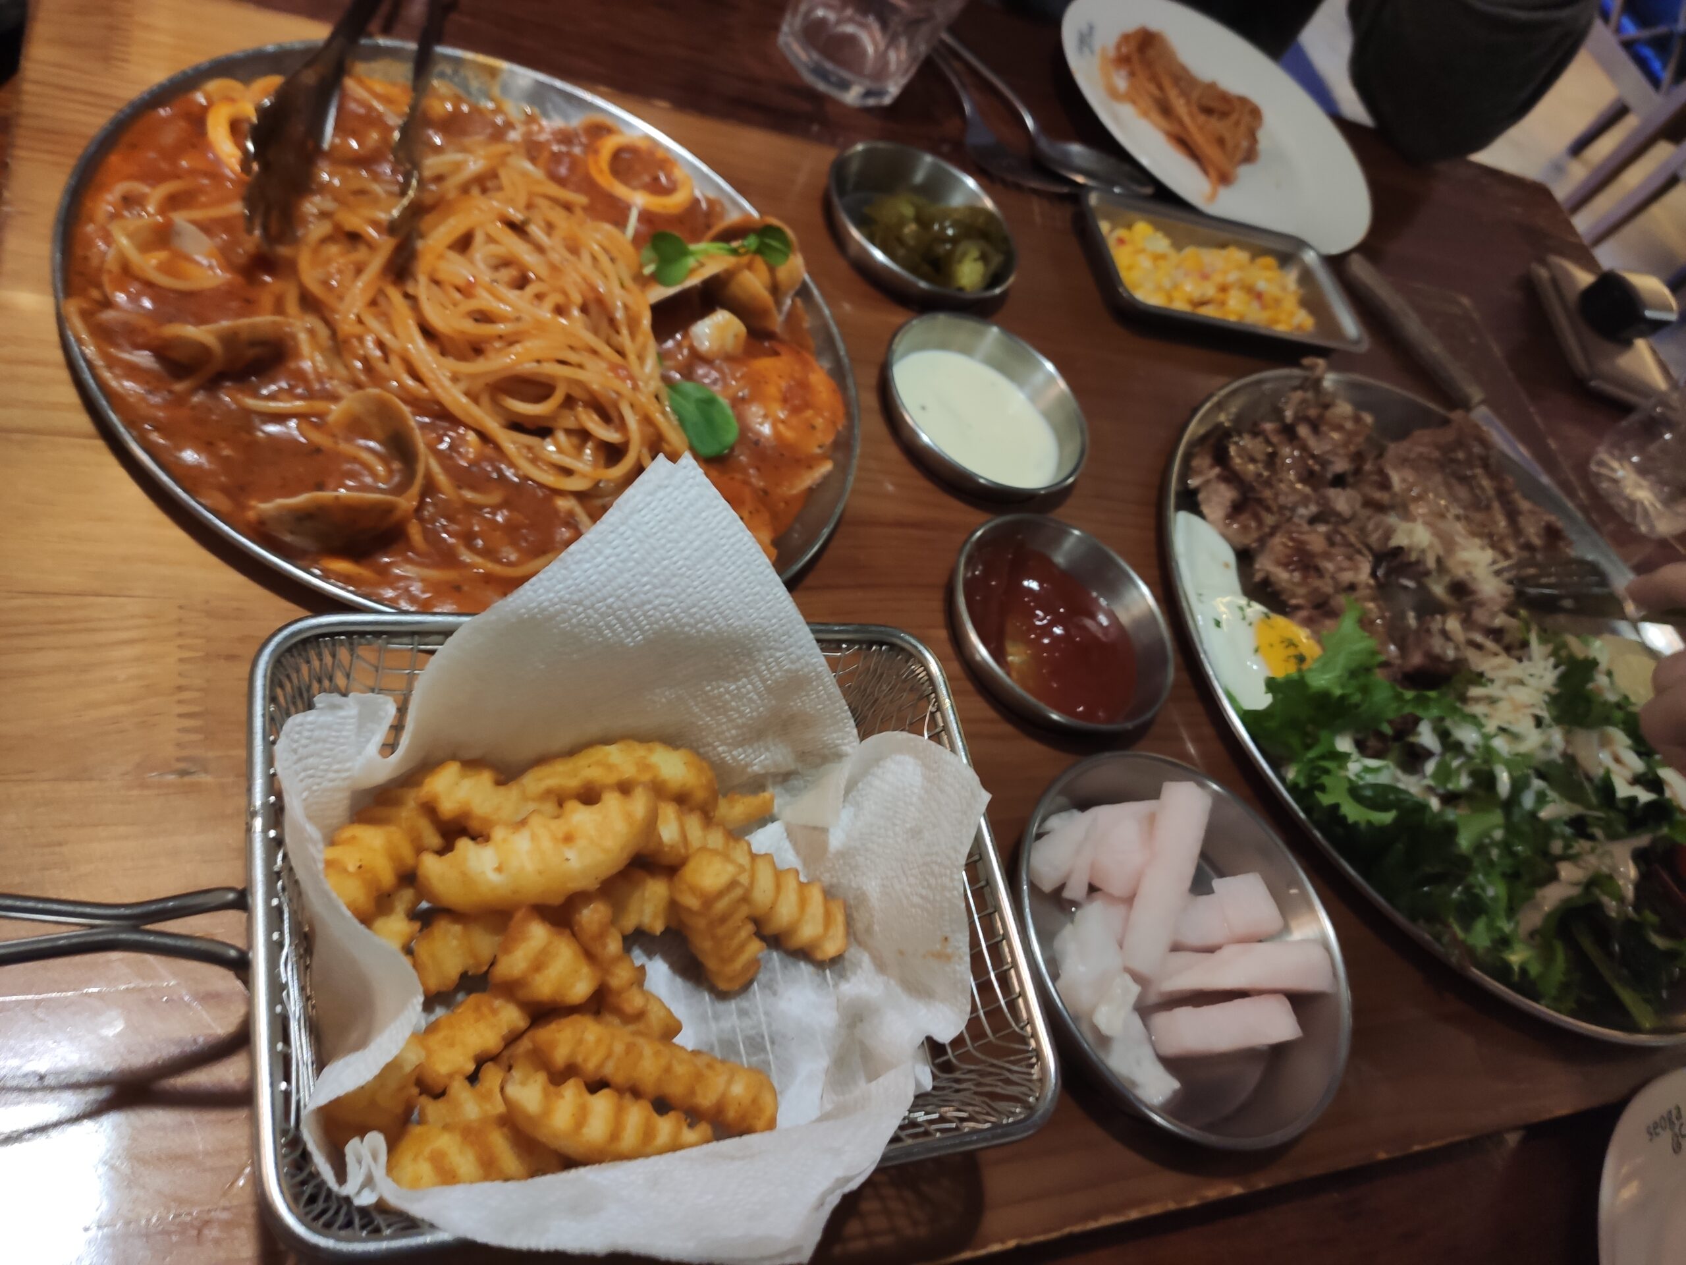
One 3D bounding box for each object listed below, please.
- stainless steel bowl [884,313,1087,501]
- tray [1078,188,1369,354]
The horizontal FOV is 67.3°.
[{"bbox_3d":[0.050,-0.080,0.489,0.086,0.029,0.086,14,54,-20],"label":"stainless steel bowl"},{"bbox_3d":[0.185,-0.170,0.627,0.161,0.023,0.081,3,58,-27],"label":"tray"}]

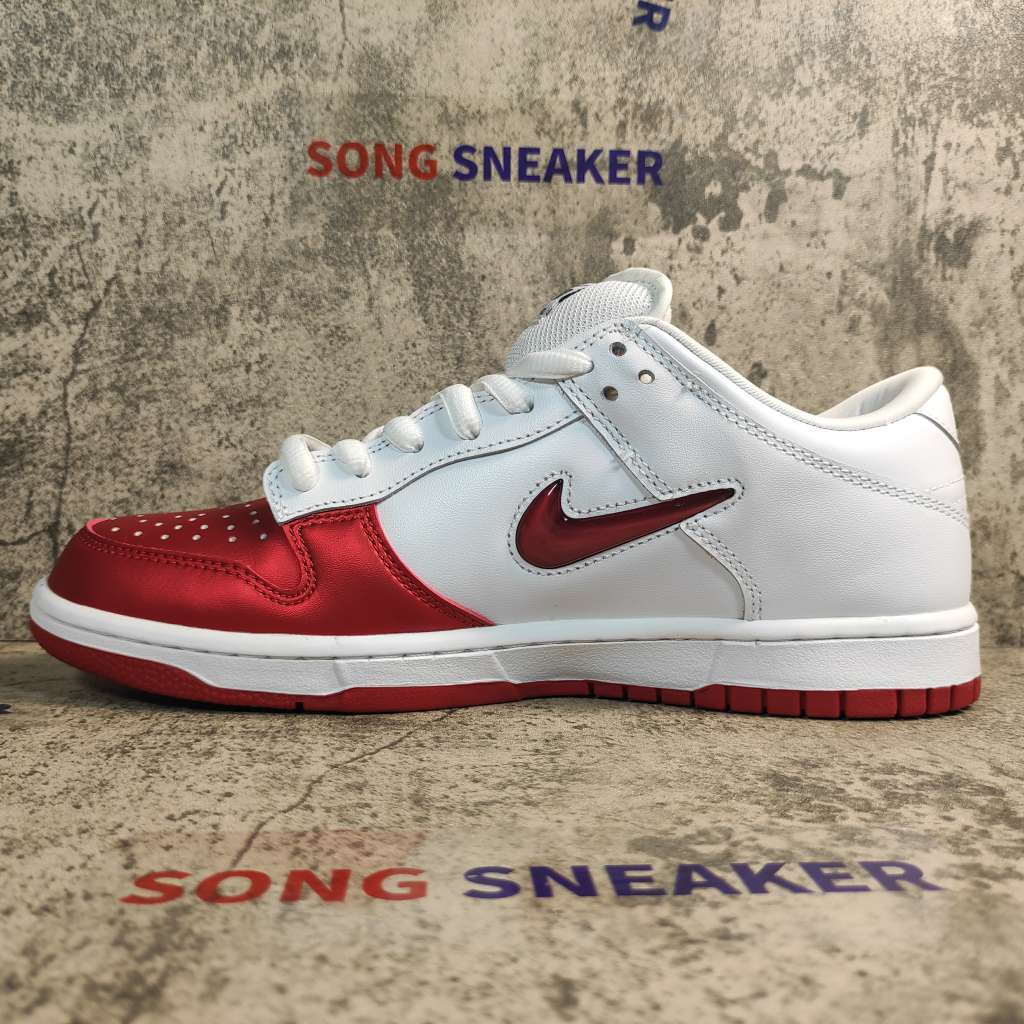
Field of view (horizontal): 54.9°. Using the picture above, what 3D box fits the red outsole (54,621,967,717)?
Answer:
[{"bbox_3d":[-0.006,0.044,0.321,0.299,0.021,0.107,1,3,4],"label":"red outsole"}]

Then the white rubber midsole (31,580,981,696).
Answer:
[{"bbox_3d":[-0.006,0.035,0.320,0.299,0.029,0.107,1,3,4],"label":"white rubber midsole"}]

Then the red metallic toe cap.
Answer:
[{"bbox_3d":[-0.076,0.013,0.324,0.145,0.039,0.101,1,3,4],"label":"red metallic toe cap"}]

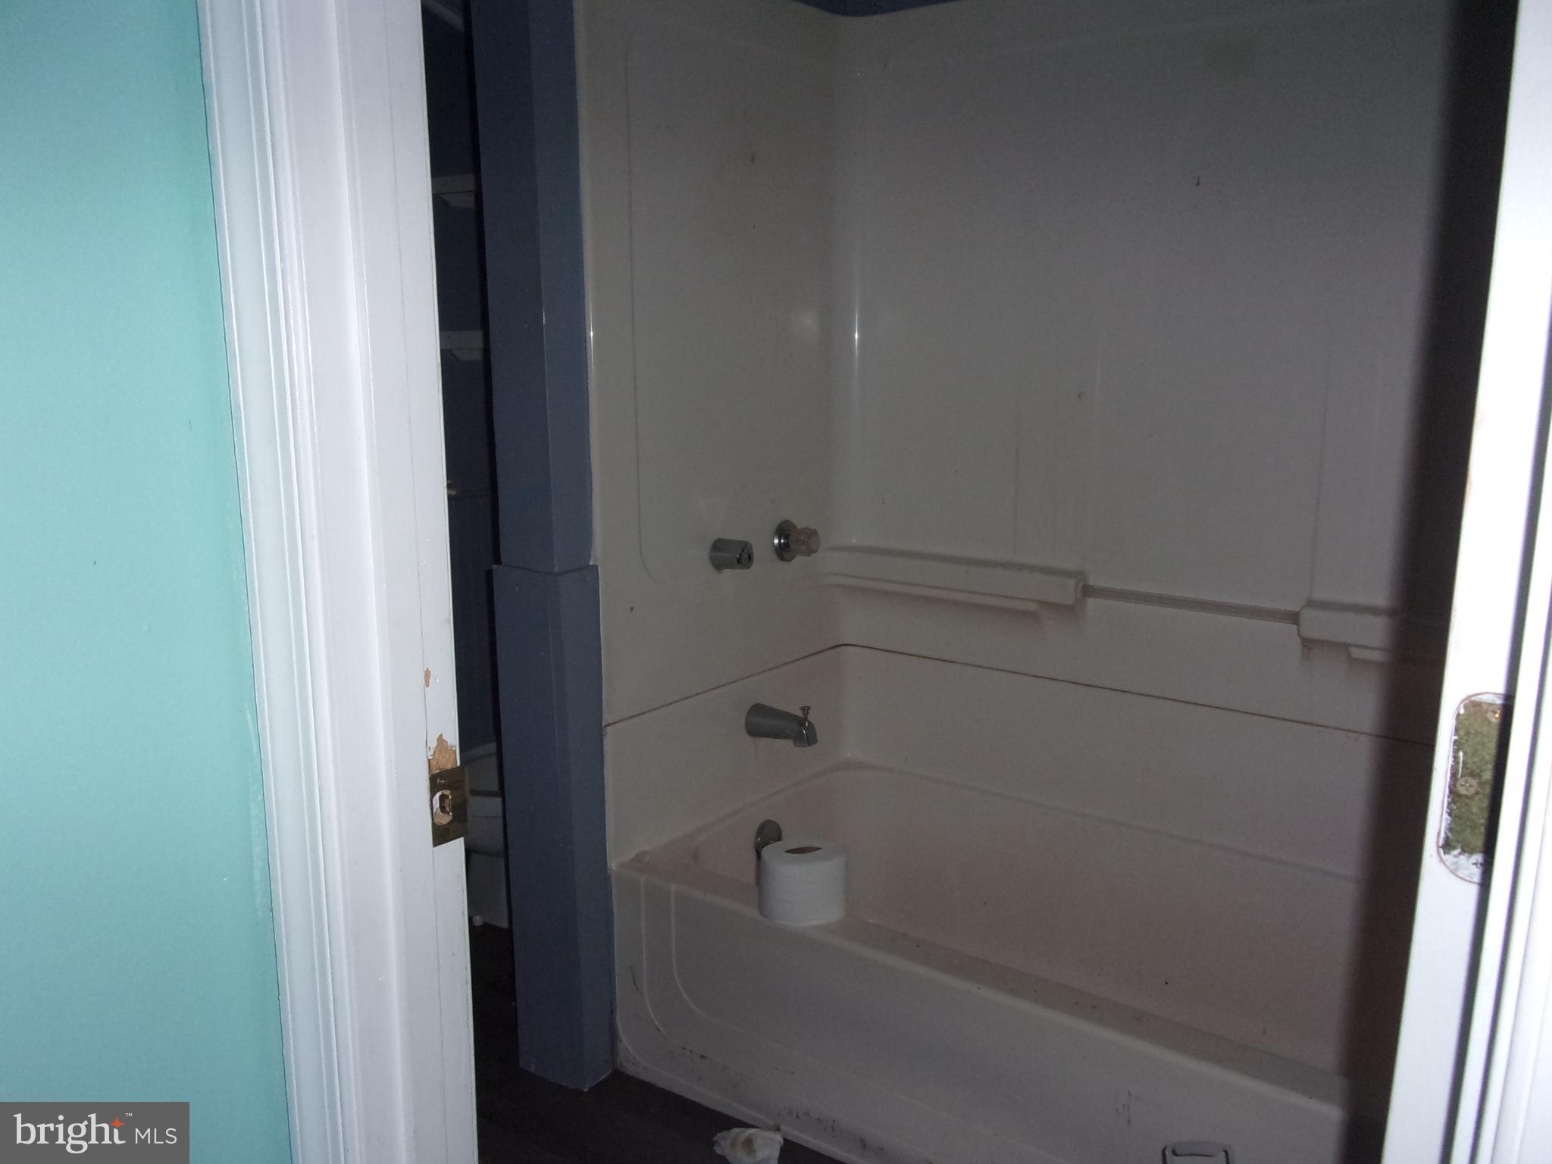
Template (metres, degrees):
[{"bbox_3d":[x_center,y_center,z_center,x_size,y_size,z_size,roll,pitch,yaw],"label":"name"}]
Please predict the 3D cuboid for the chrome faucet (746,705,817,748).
[{"bbox_3d":[0.015,0.268,2.399,0.137,0.084,0.066,8,14,35],"label":"chrome faucet"}]

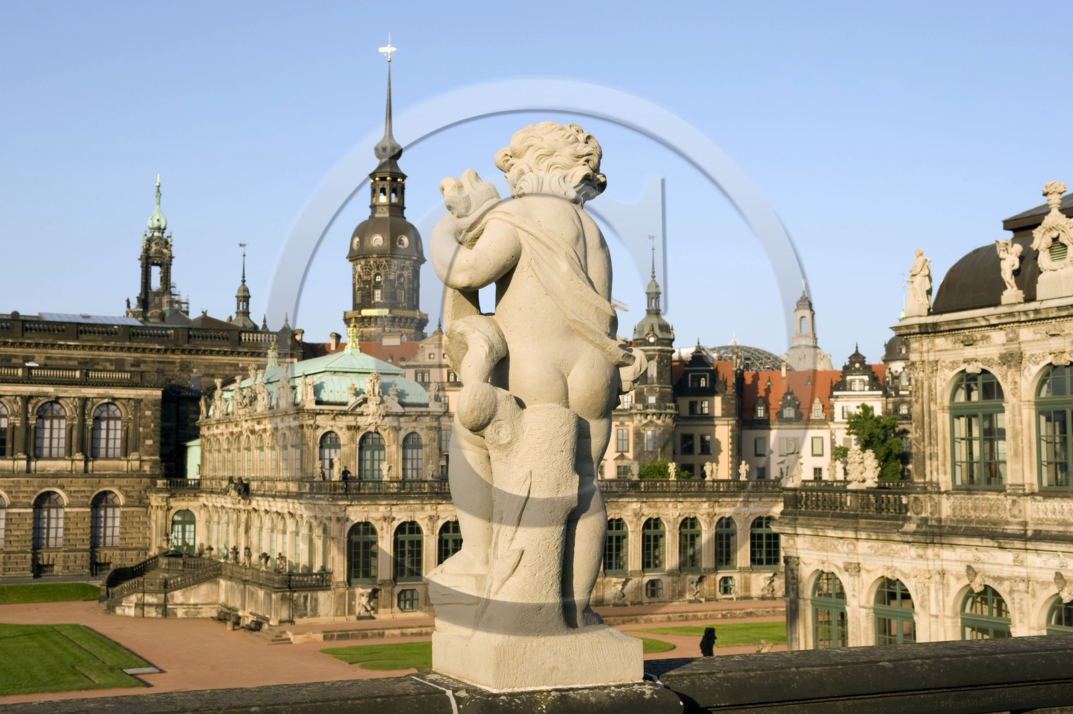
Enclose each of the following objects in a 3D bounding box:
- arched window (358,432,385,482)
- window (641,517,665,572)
[{"bbox_3d":[-11.100,6.950,90.740,1.900,3.600,0.350,3,-6,-28],"label":"arched window"},{"bbox_3d":[8.590,13.879,99.040,2.139,4.105,0.420,3,-6,-29],"label":"window"}]

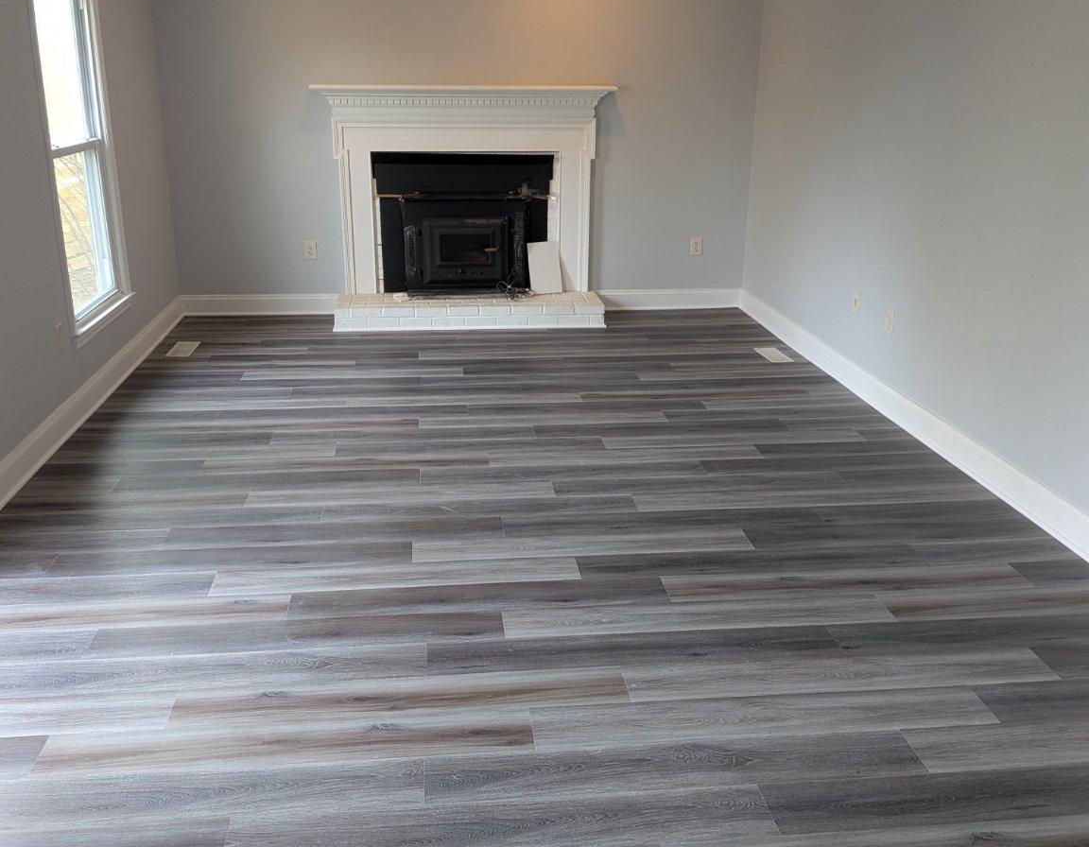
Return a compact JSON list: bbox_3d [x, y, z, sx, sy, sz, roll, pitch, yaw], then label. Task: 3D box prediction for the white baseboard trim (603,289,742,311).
[{"bbox_3d":[0.883,-0.878,7.114,1.053,0.136,0.020,-2,19,-7],"label":"white baseboard trim"}]

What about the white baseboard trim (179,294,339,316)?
[{"bbox_3d":[-1.915,-0.798,6.791,1.032,0.141,0.020,-2,19,-7],"label":"white baseboard trim"}]

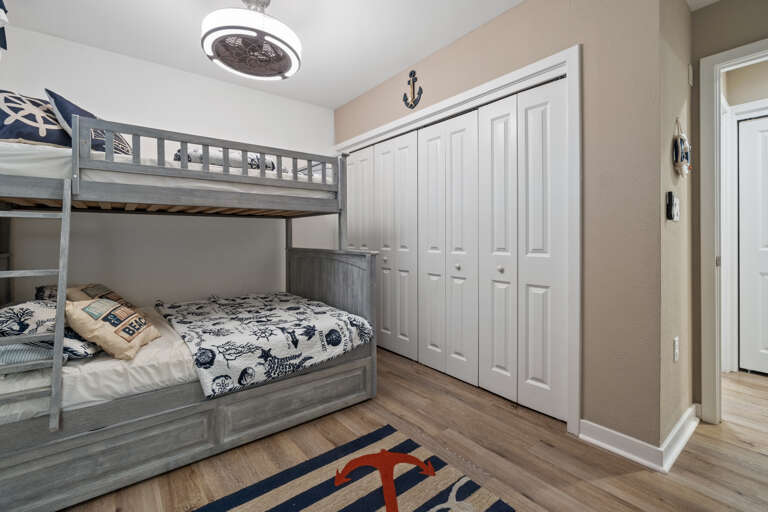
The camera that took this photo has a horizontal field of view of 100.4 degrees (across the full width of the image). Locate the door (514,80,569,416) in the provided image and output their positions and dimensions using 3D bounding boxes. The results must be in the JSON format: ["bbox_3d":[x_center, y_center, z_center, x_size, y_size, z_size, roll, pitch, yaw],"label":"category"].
[{"bbox_3d":[0.981,-0.042,1.987,0.036,2.007,0.297,-2,2,-40],"label":"door"}]

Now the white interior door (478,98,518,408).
[{"bbox_3d":[0.792,-0.054,2.211,0.037,2.007,0.295,-2,2,-40],"label":"white interior door"}]

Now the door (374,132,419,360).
[{"bbox_3d":[0.115,-0.098,3.011,0.037,2.007,0.596,-2,2,-40],"label":"door"}]

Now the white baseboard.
[{"bbox_3d":[1.463,0.934,1.828,0.700,0.105,0.375,-2,2,-40],"label":"white baseboard"}]

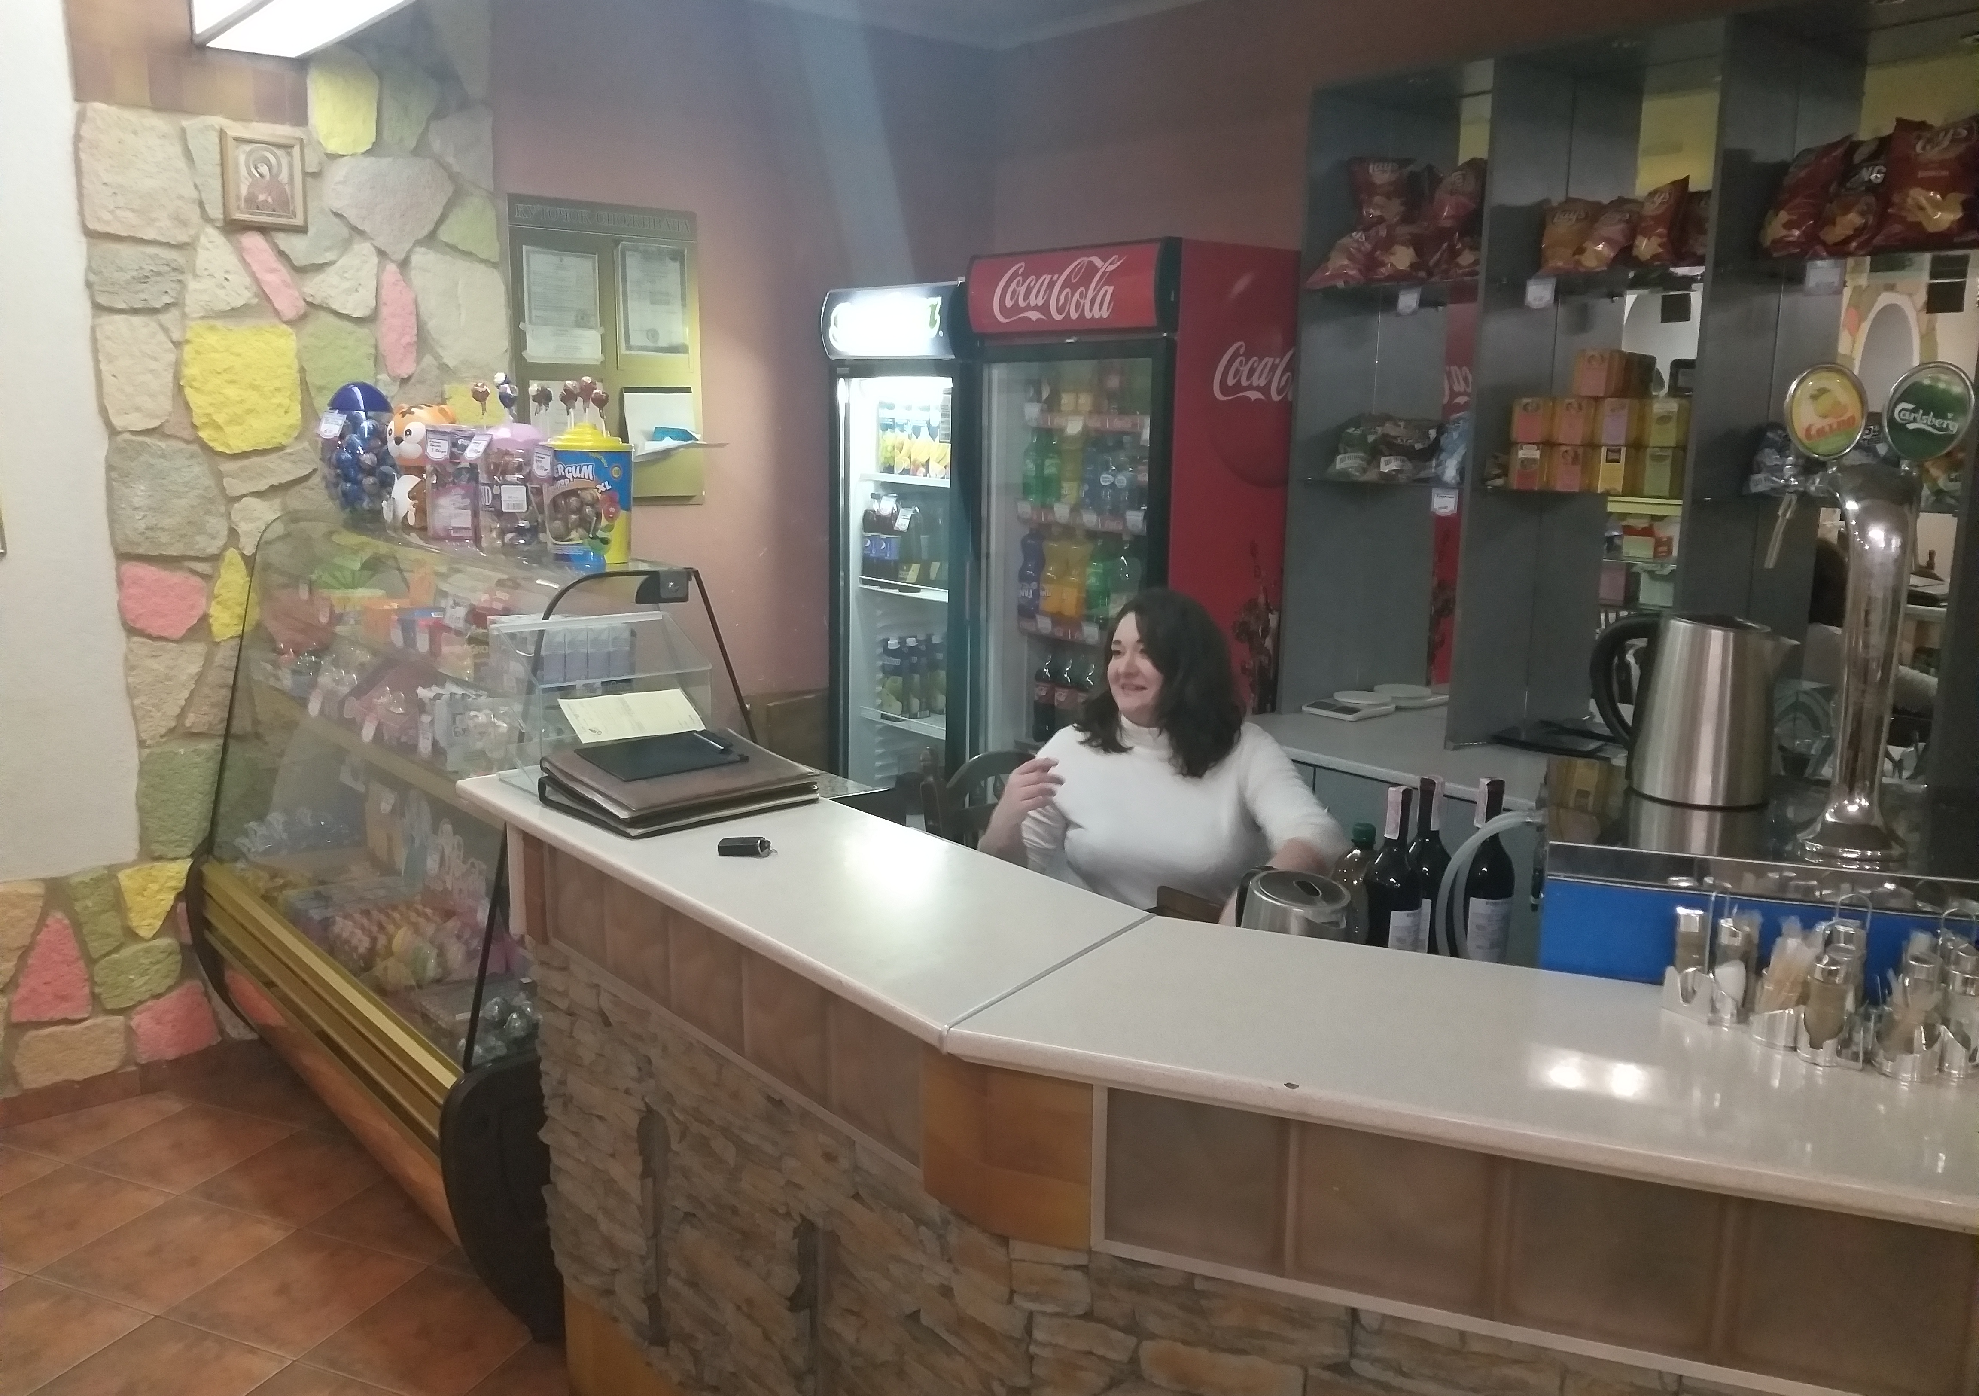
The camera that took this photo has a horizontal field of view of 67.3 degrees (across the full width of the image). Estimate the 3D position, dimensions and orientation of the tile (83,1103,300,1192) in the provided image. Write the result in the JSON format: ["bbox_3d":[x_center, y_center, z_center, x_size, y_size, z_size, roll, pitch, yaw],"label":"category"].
[{"bbox_3d":[-1.808,1.019,3.368,0.330,0.010,0.330,5,11,21],"label":"tile"}]

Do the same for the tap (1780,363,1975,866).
[{"bbox_3d":[0.894,-0.081,1.536,0.170,0.500,0.165,4,10,18],"label":"tap"}]

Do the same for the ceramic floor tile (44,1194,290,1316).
[{"bbox_3d":[-1.620,1.098,2.938,0.330,0.010,0.330,5,11,21],"label":"ceramic floor tile"}]

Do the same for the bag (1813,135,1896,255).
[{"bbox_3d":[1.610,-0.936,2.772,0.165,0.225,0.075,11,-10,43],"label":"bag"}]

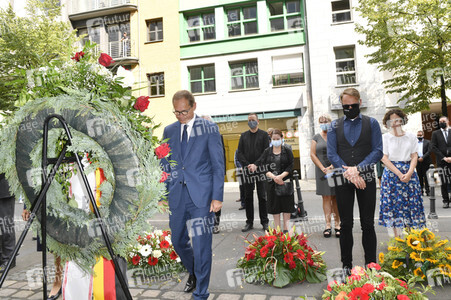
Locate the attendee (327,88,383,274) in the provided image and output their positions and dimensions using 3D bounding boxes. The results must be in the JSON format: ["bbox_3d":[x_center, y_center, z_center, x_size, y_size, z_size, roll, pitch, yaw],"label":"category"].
[{"bbox_3d":[1.238,0.310,3.100,0.550,1.810,0.400,-4,-1,22],"label":"attendee"}]

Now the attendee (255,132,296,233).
[{"bbox_3d":[0.835,0.492,5.080,0.520,1.620,0.380,-3,-1,14],"label":"attendee"}]

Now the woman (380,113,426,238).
[{"bbox_3d":[2.284,0.323,4.200,0.560,1.700,0.400,-4,-1,27],"label":"woman"}]

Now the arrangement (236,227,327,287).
[{"bbox_3d":[0.559,1.028,3.250,0.880,0.470,0.680,-3,-1,9],"label":"arrangement"}]

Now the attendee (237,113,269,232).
[{"bbox_3d":[0.455,0.359,5.200,0.540,1.850,0.360,-3,-1,13],"label":"attendee"}]

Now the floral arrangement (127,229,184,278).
[{"bbox_3d":[-0.759,1.105,3.580,0.700,0.460,0.580,-3,-1,-6],"label":"floral arrangement"}]

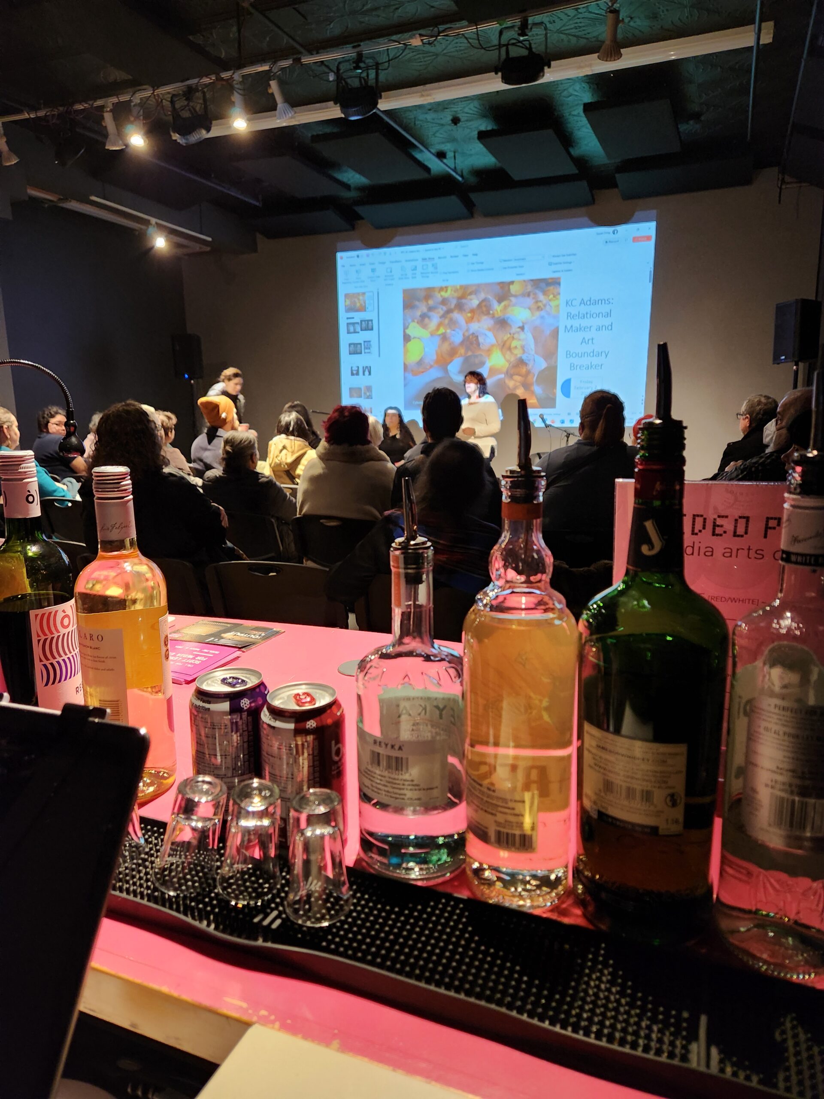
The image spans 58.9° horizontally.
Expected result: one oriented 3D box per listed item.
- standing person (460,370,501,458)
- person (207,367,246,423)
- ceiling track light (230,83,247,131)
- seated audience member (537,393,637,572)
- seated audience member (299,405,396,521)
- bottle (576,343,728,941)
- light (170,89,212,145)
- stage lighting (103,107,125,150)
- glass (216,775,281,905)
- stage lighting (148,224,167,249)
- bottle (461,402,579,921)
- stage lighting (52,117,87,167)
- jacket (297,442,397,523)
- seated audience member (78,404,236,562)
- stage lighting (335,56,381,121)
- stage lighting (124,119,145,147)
[{"bbox_3d":[0.699,-1.053,7.754,0.480,1.650,0.360,10,15,43],"label":"standing person"},{"bbox_3d":[-1.594,-0.754,6.493,0.500,1.653,0.500,-10,15,-41],"label":"person"},{"bbox_3d":[-1.014,-2.588,4.278,0.110,0.230,0.130,-3,11,-13],"label":"ceiling track light"},{"bbox_3d":[0.828,-0.013,3.300,0.560,1.365,0.850,2,11,12],"label":"seated audience member"},{"bbox_3d":[-0.235,-0.056,3.683,0.500,1.321,0.800,2,11,15],"label":"seated audience member"},{"bbox_3d":[0.159,0.061,0.484,0.094,0.377,0.094,6,12,30],"label":"bottle"},{"bbox_3d":[-1.393,-2.724,4.602,0.250,0.290,0.210,3,11,22],"label":"light"},{"bbox_3d":[-1.974,-2.803,4.846,0.125,0.260,0.145,2,11,14],"label":"stage lighting"},{"bbox_3d":[-0.114,0.206,0.520,0.045,0.072,0.045,6,12,-1],"label":"glass"},{"bbox_3d":[-2.623,-3.234,7.525,0.180,0.240,0.130,7,13,36],"label":"stage lighting"},{"bbox_3d":[0.076,0.070,0.514,0.080,0.345,0.080,-1,10,0],"label":"bottle"},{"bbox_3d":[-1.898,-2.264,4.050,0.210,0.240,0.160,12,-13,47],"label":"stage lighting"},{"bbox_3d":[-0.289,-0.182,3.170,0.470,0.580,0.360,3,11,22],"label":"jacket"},{"bbox_3d":[-0.879,0.052,2.998,0.540,1.300,0.750,5,12,29],"label":"seated audience member"},{"bbox_3d":[-0.300,-2.588,4.087,0.260,0.290,0.210,4,12,23],"label":"stage lighting"},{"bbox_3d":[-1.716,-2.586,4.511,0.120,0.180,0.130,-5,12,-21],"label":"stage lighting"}]

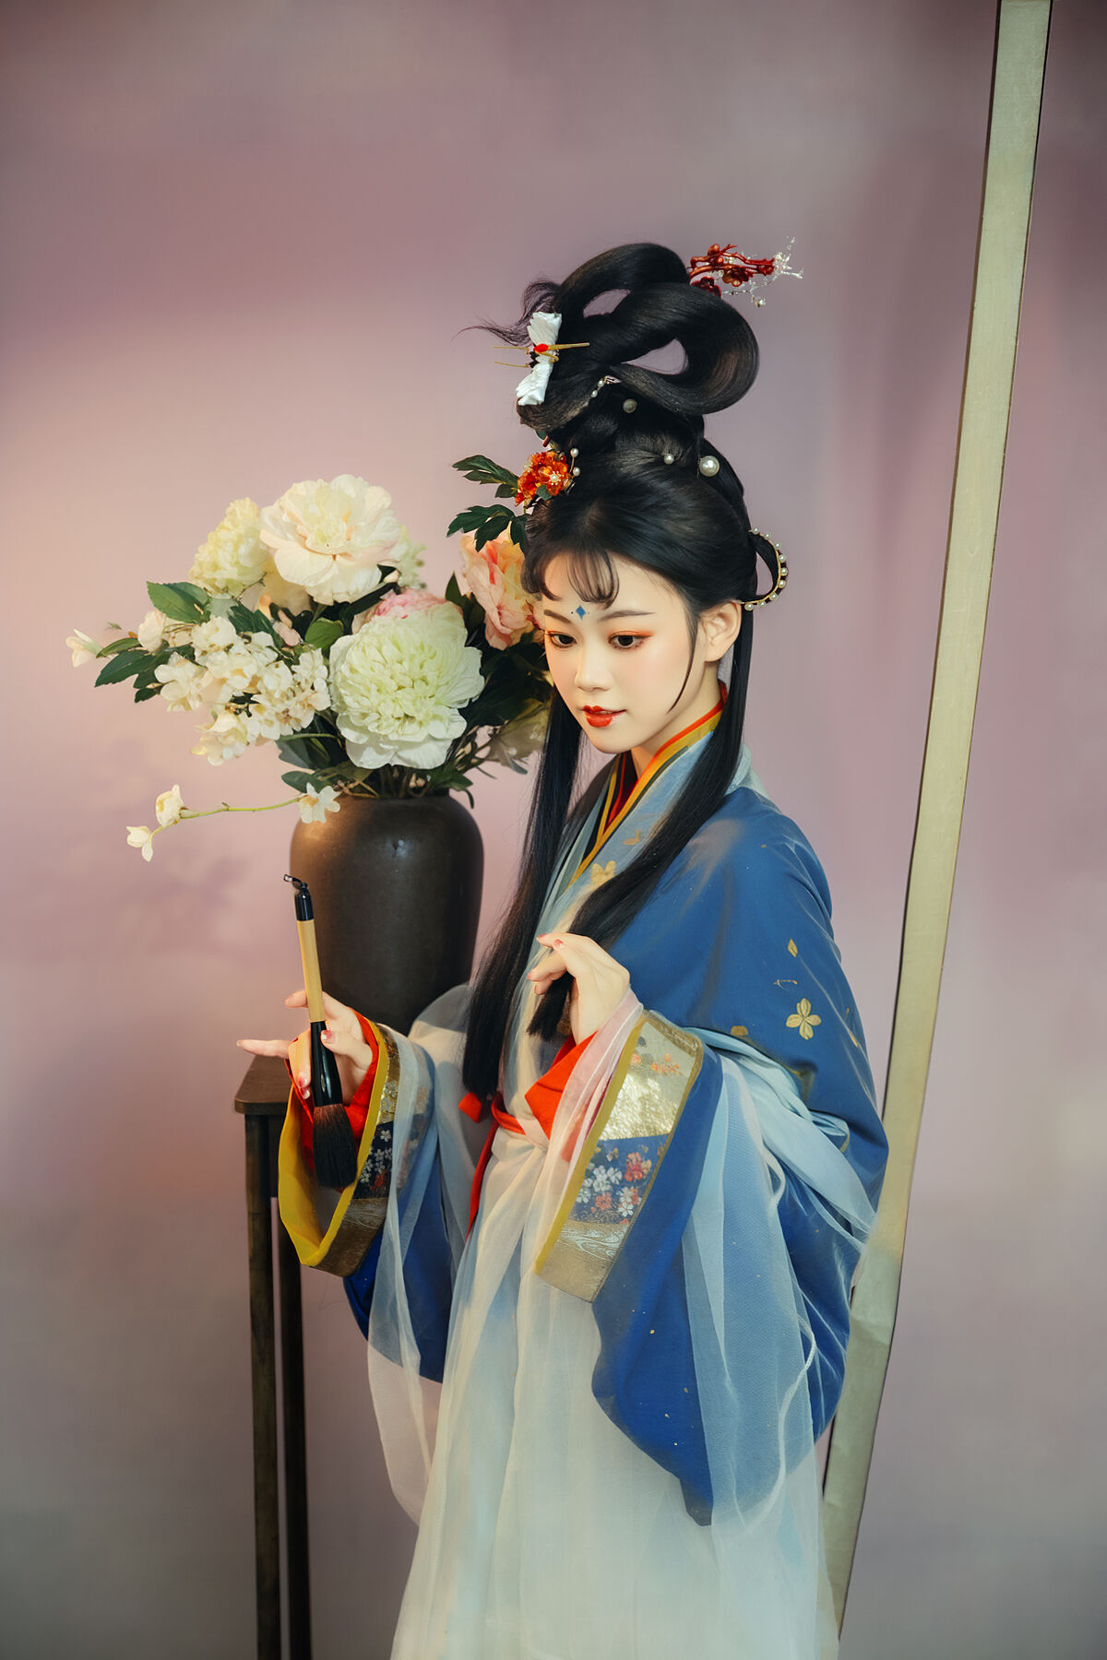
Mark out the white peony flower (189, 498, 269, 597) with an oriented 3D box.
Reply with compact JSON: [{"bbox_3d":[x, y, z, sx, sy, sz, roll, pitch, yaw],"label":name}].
[{"bbox_3d":[-0.289,-0.253,3.180,0.075,0.088,0.073,2,9,15],"label":"white peony flower"}]

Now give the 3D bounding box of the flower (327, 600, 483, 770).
[{"bbox_3d":[-0.137,-0.135,3.290,0.142,0.156,0.105,0,7,3],"label":"flower"}]

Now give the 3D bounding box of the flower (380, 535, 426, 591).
[{"bbox_3d":[-0.148,-0.255,3.380,0.054,0.054,0.045,-2,7,-11],"label":"flower"}]

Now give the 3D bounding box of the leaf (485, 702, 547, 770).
[{"bbox_3d":[-0.034,-0.090,3.400,0.065,0.067,0.040,-2,7,-11],"label":"leaf"}]

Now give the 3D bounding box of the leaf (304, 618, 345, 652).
[{"bbox_3d":[-0.214,-0.183,3.310,0.039,0.034,0.022,0,7,6],"label":"leaf"}]

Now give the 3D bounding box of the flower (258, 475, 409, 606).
[{"bbox_3d":[-0.192,-0.254,3.120,0.134,0.117,0.090,1,9,5],"label":"flower"}]

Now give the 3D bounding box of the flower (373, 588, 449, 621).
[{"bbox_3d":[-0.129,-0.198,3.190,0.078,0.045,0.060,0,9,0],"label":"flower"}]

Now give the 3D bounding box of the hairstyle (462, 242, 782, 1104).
[{"bbox_3d":[0.058,-0.131,2.980,0.250,0.730,0.270,7,11,37],"label":"hairstyle"}]

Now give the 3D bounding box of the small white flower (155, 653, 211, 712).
[{"bbox_3d":[-0.344,-0.138,3.300,0.052,0.056,0.042,3,8,24],"label":"small white flower"}]

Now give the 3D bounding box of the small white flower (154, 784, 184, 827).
[{"bbox_3d":[-0.357,-0.023,3.300,0.029,0.040,0.030,5,9,37],"label":"small white flower"}]

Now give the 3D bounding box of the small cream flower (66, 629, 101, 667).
[{"bbox_3d":[-0.411,-0.159,3.100,0.032,0.034,0.032,-4,6,-30],"label":"small cream flower"}]

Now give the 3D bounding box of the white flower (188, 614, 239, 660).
[{"bbox_3d":[-0.316,-0.179,3.310,0.047,0.042,0.038,1,7,15],"label":"white flower"}]

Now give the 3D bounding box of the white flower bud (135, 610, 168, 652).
[{"bbox_3d":[-0.354,-0.176,3.130,0.030,0.037,0.029,3,10,20],"label":"white flower bud"}]

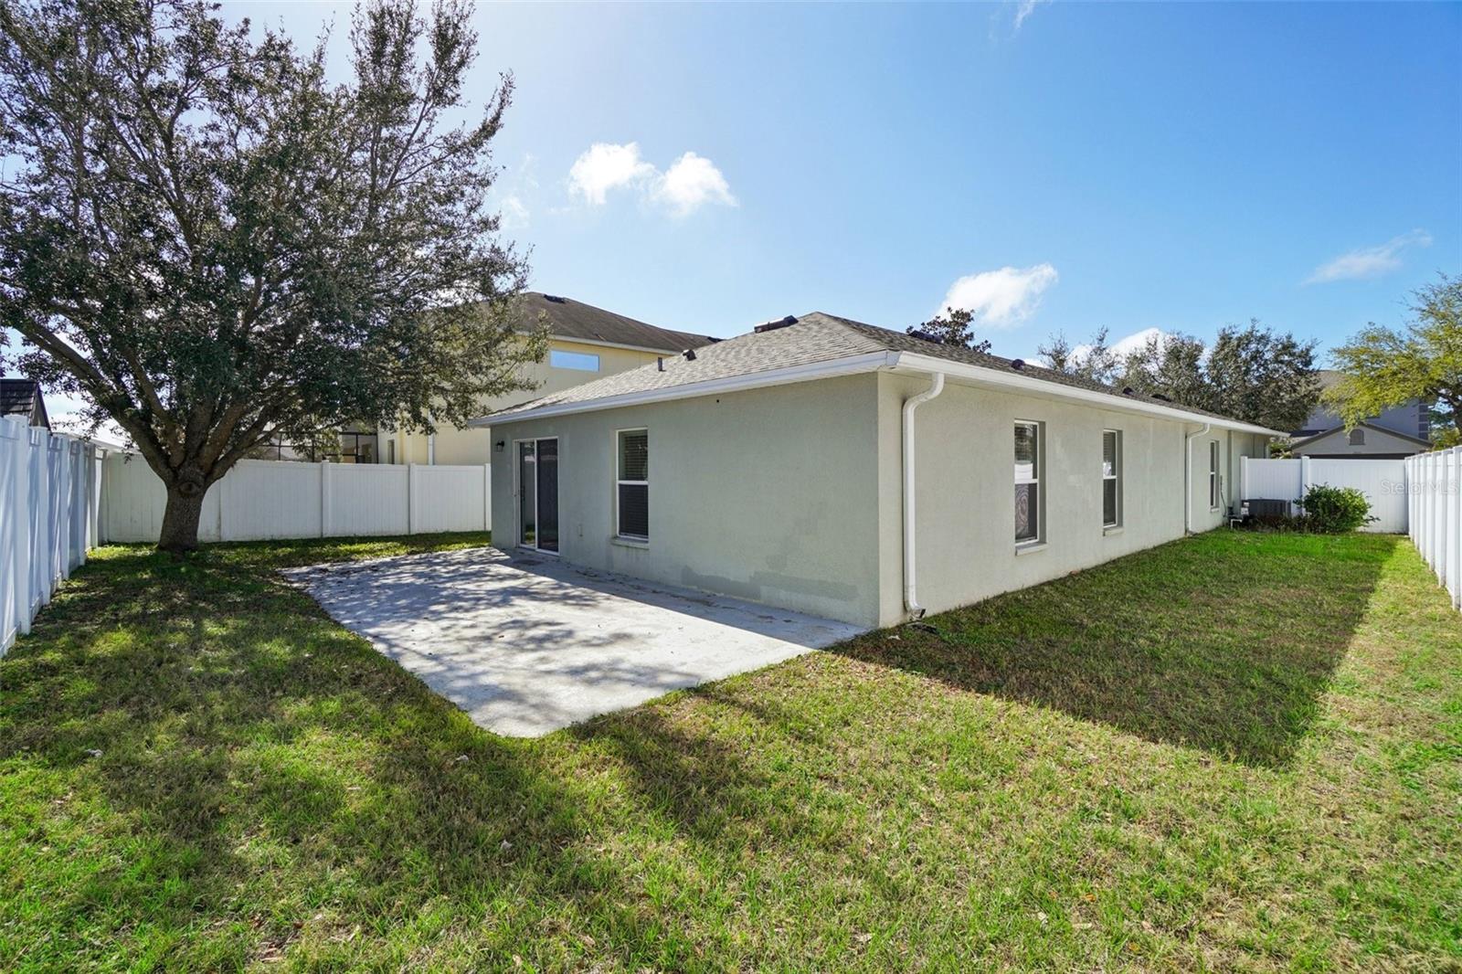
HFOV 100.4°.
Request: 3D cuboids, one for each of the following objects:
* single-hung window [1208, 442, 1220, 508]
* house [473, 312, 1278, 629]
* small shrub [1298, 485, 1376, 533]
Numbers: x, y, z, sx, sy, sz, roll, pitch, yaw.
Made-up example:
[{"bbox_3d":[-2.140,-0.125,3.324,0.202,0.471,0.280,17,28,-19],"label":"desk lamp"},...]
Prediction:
[{"bbox_3d":[11.777,-0.311,14.915,0.940,1.600,0.120,-2,3,-41],"label":"single-hung window"},{"bbox_3d":[6.586,-1.385,16.641,23.284,4.681,10.472,-2,3,-41],"label":"house"},{"bbox_3d":[14.410,0.545,14.535,1.300,1.160,1.300,-2,3,-41],"label":"small shrub"}]

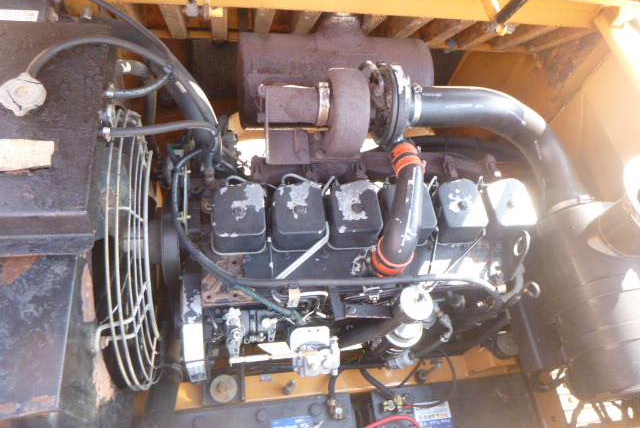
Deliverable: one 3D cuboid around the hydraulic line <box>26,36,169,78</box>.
[{"bbox_3d":[-0.378,-0.264,0.805,0.208,0.090,0.112,-2,59,-13],"label":"hydraulic line"}]

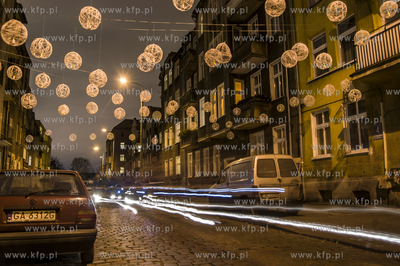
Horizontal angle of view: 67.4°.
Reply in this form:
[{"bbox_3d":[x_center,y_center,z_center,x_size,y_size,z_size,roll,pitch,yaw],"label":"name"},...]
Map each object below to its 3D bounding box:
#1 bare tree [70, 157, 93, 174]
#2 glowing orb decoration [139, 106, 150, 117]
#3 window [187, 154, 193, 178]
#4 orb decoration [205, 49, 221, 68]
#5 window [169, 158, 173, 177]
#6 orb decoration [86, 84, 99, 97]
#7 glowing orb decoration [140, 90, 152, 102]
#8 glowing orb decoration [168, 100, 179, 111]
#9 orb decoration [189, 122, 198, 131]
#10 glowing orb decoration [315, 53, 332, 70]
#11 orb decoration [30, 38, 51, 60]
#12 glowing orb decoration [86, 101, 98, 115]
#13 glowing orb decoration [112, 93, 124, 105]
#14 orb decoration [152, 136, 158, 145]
[{"bbox_3d":[-37.563,11.987,95.000,7.200,9.507,7.200,3,-10,-20],"label":"bare tree"},{"bbox_3d":[-2.342,-0.907,12.648,0.460,0.460,0.460,-1,-10,0],"label":"glowing orb decoration"},{"bbox_3d":[-0.907,2.915,27.046,0.150,2.200,1.200,3,-10,-22],"label":"window"},{"bbox_3d":[0.276,-1.683,6.735,0.400,0.400,0.400,-1,-10,0],"label":"orb decoration"},{"bbox_3d":[-3.212,3.869,33.558,0.200,2.027,1.250,3,-10,-22],"label":"window"},{"bbox_3d":[-3.527,-1.385,9.834,0.420,0.420,0.420,3,-10,-20],"label":"orb decoration"},{"bbox_3d":[-1.986,-1.345,11.042,0.420,0.420,0.420,5,-12,-23],"label":"glowing orb decoration"},{"bbox_3d":[-1.029,-1.068,11.639,0.400,0.400,0.400,-1,-10,0],"label":"glowing orb decoration"},{"bbox_3d":[-0.302,-0.312,13.940,0.400,0.400,0.400,-1,-10,0],"label":"orb decoration"},{"bbox_3d":[3.188,-1.834,7.675,0.420,0.420,0.420,5,-12,-23],"label":"glowing orb decoration"},{"bbox_3d":[-3.215,-1.707,6.084,0.399,0.411,0.399,-1,-9,0],"label":"orb decoration"},{"bbox_3d":[-3.550,-0.813,9.907,0.400,0.400,0.400,3,-10,-20],"label":"glowing orb decoration"},{"bbox_3d":[-3.260,-1.340,11.885,0.460,0.460,0.460,-1,-10,0],"label":"glowing orb decoration"},{"bbox_3d":[-2.796,0.495,18.787,0.420,0.420,0.420,3,-10,-20],"label":"orb decoration"}]

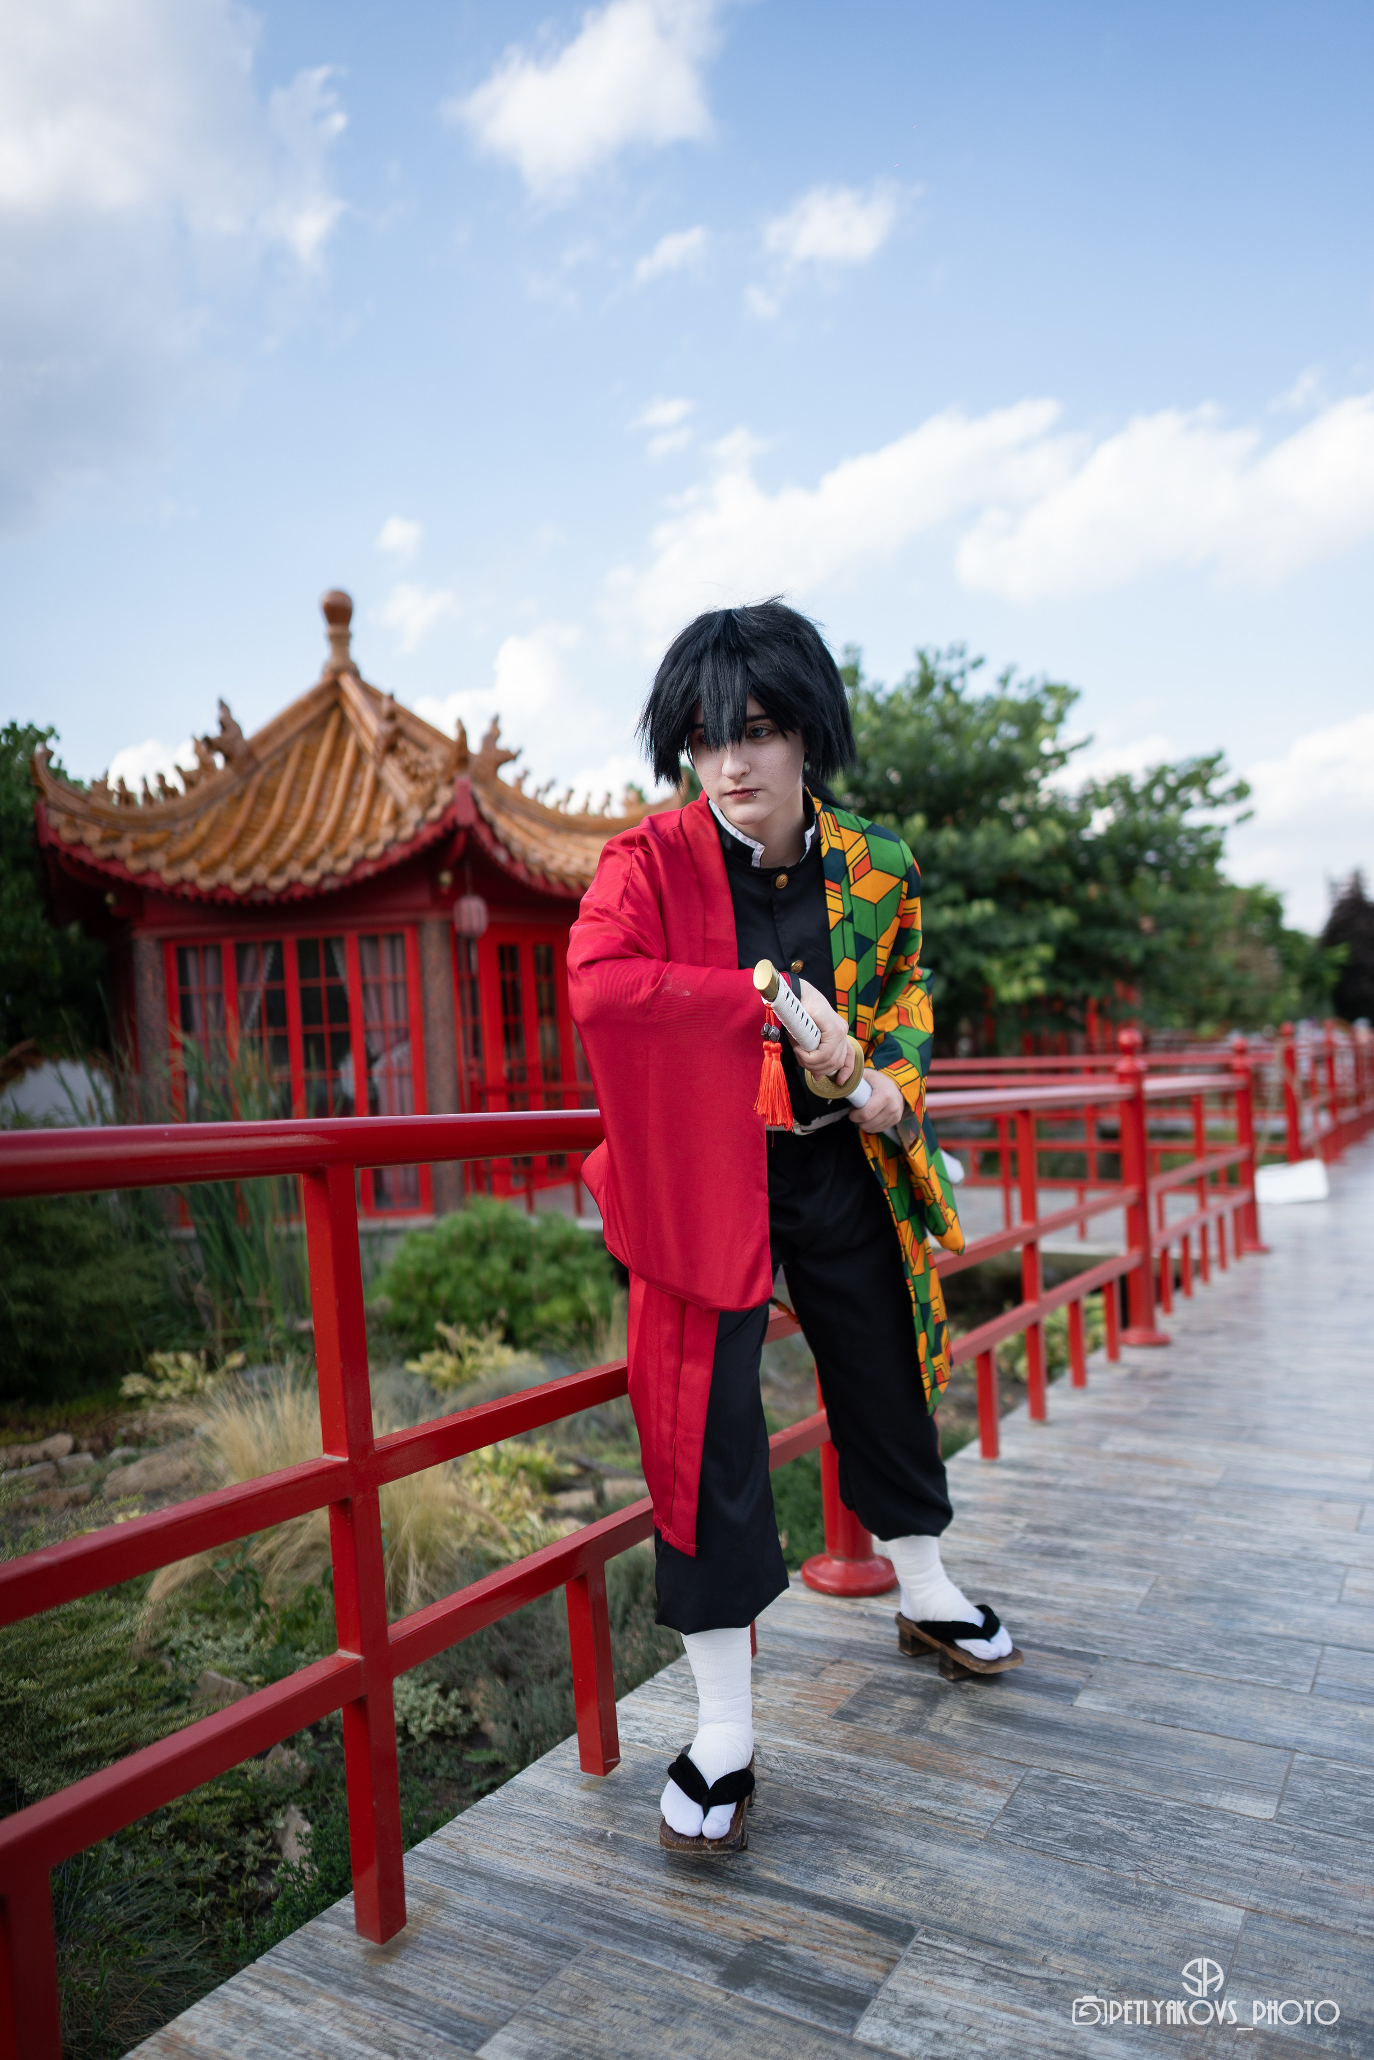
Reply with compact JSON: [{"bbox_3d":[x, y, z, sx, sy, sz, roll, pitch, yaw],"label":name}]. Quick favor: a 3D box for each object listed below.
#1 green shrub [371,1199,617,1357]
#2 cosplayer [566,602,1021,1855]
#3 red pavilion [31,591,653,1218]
[{"bbox_3d":[-1.180,1.500,8.400,1.500,0.950,1.350,-3,1,0],"label":"green shrub"},{"bbox_3d":[0.200,0.270,1.970,0.720,1.630,0.800,-3,1,-2],"label":"cosplayer"},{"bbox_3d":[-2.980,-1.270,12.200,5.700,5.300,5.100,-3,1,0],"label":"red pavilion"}]

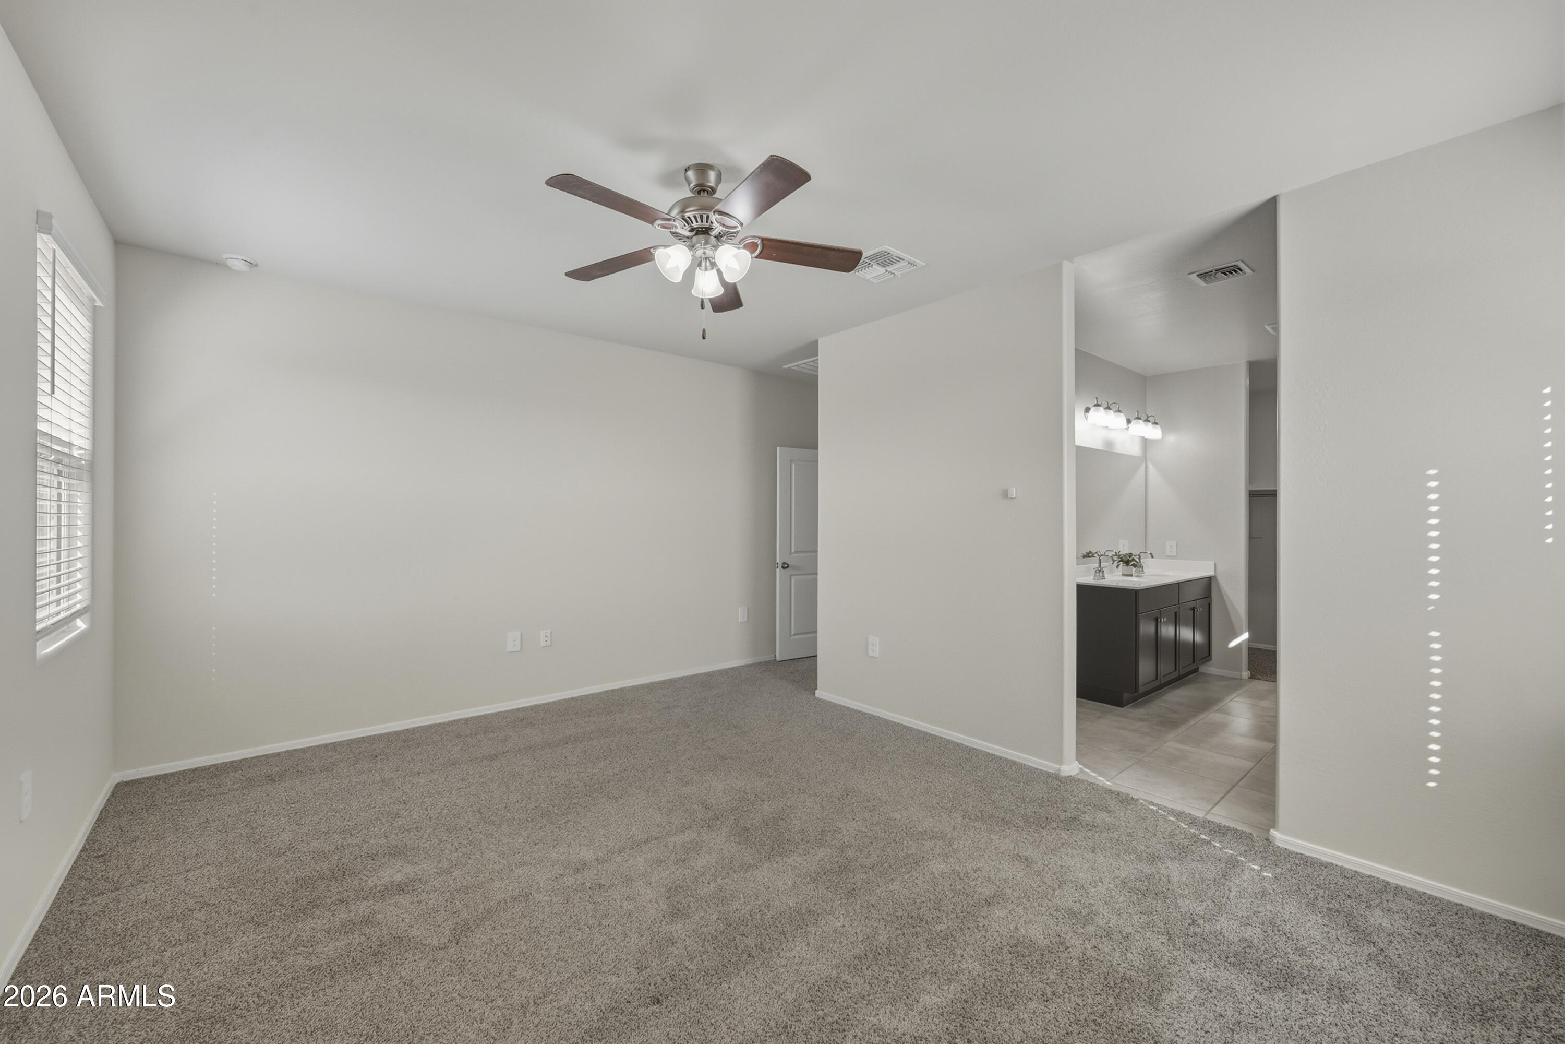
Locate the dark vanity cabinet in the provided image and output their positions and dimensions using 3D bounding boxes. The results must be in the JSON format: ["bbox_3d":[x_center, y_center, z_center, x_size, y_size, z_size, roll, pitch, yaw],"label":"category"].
[{"bbox_3d":[3.016,0.917,5.098,1.760,0.853,0.535,0,0,-41],"label":"dark vanity cabinet"}]

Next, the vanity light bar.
[{"bbox_3d":[2.915,-0.864,5.184,1.485,0.215,0.250,0,0,-41],"label":"vanity light bar"}]

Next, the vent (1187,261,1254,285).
[{"bbox_3d":[2.476,-1.387,3.428,0.260,0.024,0.255,0,0,-41],"label":"vent"}]

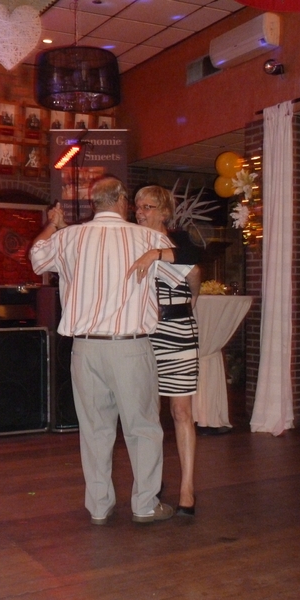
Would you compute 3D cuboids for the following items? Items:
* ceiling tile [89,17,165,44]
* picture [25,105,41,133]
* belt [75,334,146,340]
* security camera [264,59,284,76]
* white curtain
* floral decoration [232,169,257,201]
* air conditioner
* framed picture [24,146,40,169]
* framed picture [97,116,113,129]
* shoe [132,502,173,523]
[{"bbox_3d":[-0.222,-2.608,6.893,0.600,0.020,0.600,-2,3,-30],"label":"ceiling tile"},{"bbox_3d":[-1.298,-2.003,7.956,0.186,0.306,0.025,-2,3,-30],"label":"picture"},{"bbox_3d":[-0.198,0.195,3.650,0.390,0.045,0.300,0,1,2],"label":"belt"},{"bbox_3d":[1.035,-1.940,5.916,0.150,0.120,0.105,-1,2,-30],"label":"security camera"},{"bbox_3d":[0.986,-0.270,5.840,0.200,2.660,0.360,-1,2,-30],"label":"white curtain"},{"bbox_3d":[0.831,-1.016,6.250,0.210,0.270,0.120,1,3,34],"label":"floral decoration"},{"bbox_3d":[0.813,-2.261,6.257,0.180,0.270,0.790,-1,2,-30],"label":"air conditioner"},{"bbox_3d":[-1.314,-1.589,7.961,0.183,0.262,0.025,-2,3,-30],"label":"framed picture"},{"bbox_3d":[-0.520,-2.014,8.399,0.197,0.300,0.025,-2,3,-30],"label":"framed picture"},{"bbox_3d":[0.015,1.067,3.659,0.275,0.100,0.105,-2,2,-42],"label":"shoe"}]

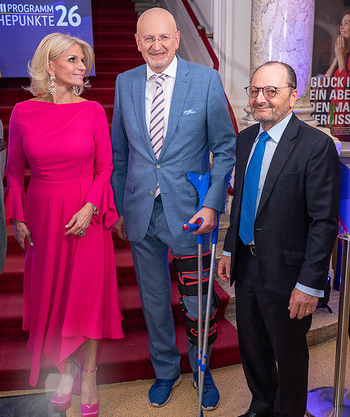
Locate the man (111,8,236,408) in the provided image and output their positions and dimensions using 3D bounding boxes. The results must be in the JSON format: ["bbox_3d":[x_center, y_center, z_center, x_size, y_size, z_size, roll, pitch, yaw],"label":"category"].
[{"bbox_3d":[-0.005,0.053,2.542,0.560,1.910,0.420,4,18,17],"label":"man"}]

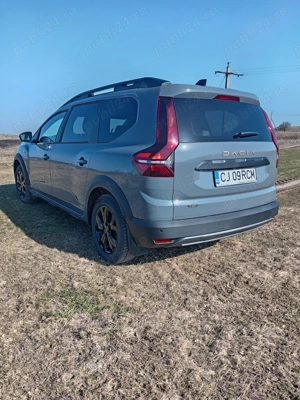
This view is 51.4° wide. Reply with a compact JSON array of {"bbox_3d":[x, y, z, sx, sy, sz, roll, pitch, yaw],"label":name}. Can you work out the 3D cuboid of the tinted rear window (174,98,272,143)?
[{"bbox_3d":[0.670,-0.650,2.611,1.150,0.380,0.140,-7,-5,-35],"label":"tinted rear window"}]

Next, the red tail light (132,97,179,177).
[{"bbox_3d":[0.070,-0.463,2.293,0.310,0.600,0.290,-7,15,-35],"label":"red tail light"}]

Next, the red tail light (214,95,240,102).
[{"bbox_3d":[0.653,-0.848,2.600,0.280,0.042,0.045,-7,15,-35],"label":"red tail light"}]

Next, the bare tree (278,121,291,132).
[{"bbox_3d":[40.630,-22.110,94.260,3.900,3.400,3.800,1,12,0],"label":"bare tree"}]

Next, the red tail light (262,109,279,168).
[{"bbox_3d":[1.188,-0.608,3.089,0.310,0.600,0.290,-7,15,-35],"label":"red tail light"}]

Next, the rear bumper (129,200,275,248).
[{"bbox_3d":[0.634,0.171,2.811,1.710,0.280,0.400,-7,15,-35],"label":"rear bumper"}]

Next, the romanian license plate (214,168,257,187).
[{"bbox_3d":[0.730,-0.188,2.611,0.520,0.118,0.025,-7,6,-35],"label":"romanian license plate"}]

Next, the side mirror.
[{"bbox_3d":[-1.716,-0.878,4.344,0.190,0.145,0.130,-7,15,-35],"label":"side mirror"}]

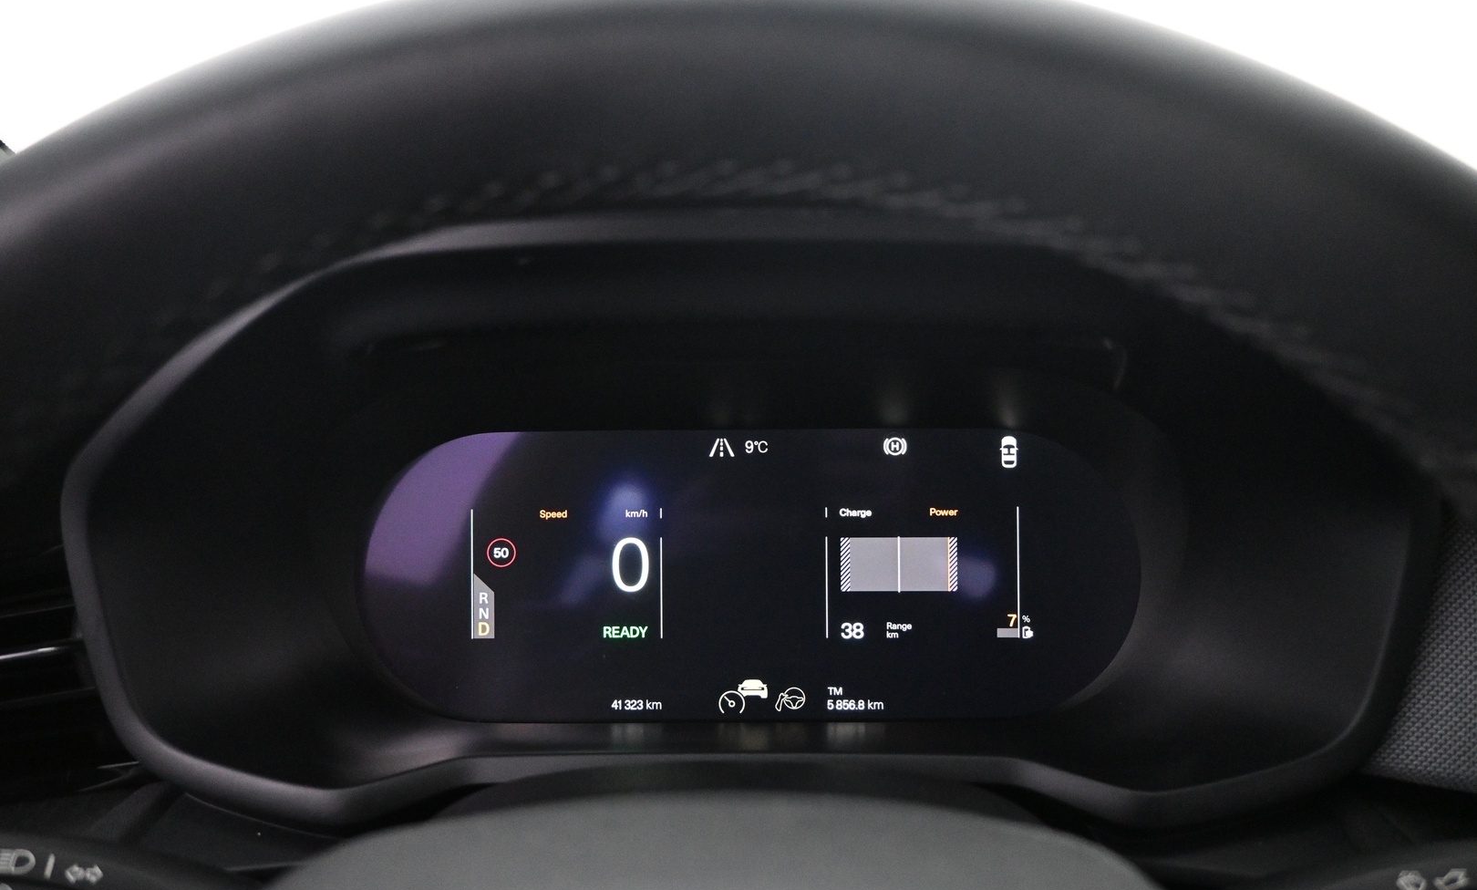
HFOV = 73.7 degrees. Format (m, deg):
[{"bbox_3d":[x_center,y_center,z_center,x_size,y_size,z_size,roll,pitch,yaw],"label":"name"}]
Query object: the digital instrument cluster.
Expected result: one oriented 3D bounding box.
[{"bbox_3d":[0.005,0.048,0.375,0.290,0.108,0.020,0,-1,1],"label":"digital instrument cluster"}]

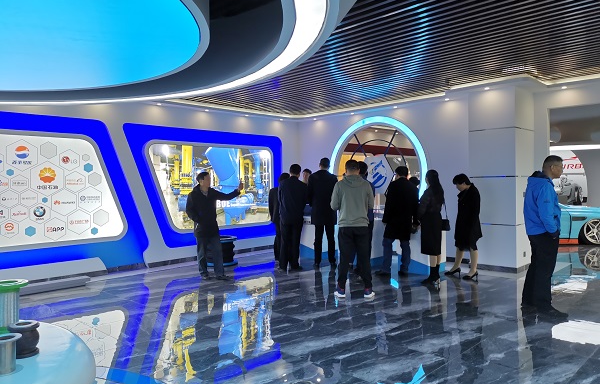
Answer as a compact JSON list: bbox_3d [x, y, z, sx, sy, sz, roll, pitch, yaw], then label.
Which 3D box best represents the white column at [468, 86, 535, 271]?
[{"bbox_3d":[3.434,-0.187,7.973,0.760,2.972,0.784,-1,1,-44],"label":"white column"}]

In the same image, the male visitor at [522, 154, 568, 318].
[{"bbox_3d":[2.653,0.476,5.102,0.430,1.735,0.530,-1,1,13],"label":"male visitor"}]

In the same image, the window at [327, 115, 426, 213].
[{"bbox_3d":[1.638,-0.326,9.942,0.200,2.520,2.546,-1,1,-44],"label":"window"}]

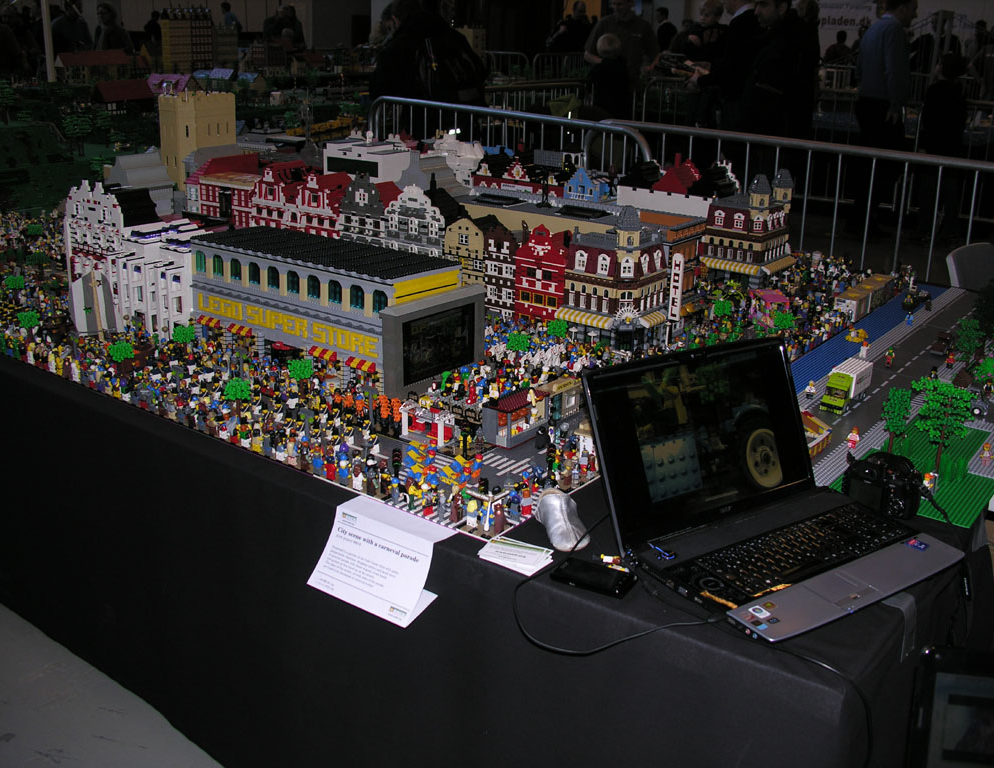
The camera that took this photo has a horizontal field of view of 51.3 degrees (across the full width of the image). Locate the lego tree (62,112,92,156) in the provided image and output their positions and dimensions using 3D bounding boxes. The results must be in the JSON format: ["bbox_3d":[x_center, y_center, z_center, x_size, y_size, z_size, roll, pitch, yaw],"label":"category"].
[{"bbox_3d":[-2.071,-1.226,5.100,0.140,0.212,0.140,15,24,37],"label":"lego tree"}]

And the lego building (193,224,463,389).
[{"bbox_3d":[-0.416,-0.176,2.437,0.701,0.276,0.207,15,24,37],"label":"lego building"}]

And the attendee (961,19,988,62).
[{"bbox_3d":[9.028,-6.042,19.778,0.500,1.720,0.350,13,23,33],"label":"attendee"}]

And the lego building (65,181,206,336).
[{"bbox_3d":[-0.896,-0.341,2.750,0.549,0.383,0.220,15,24,37],"label":"lego building"}]

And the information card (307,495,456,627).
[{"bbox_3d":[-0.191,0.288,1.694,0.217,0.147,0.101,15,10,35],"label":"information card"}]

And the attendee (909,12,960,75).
[{"bbox_3d":[4.075,-2.644,9.849,0.520,1.750,0.300,8,21,21],"label":"attendee"}]

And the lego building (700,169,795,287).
[{"bbox_3d":[0.785,-0.490,3.248,0.206,0.352,0.203,15,24,37],"label":"lego building"}]

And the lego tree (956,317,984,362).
[{"bbox_3d":[1.190,-0.109,2.589,0.073,0.118,0.073,10,21,25],"label":"lego tree"}]

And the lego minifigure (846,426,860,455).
[{"bbox_3d":[0.672,0.105,1.950,0.025,0.043,0.018,12,22,30],"label":"lego minifigure"}]

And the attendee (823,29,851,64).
[{"bbox_3d":[5.305,-4.758,16.330,0.460,1.620,0.280,7,20,16],"label":"attendee"}]

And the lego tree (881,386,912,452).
[{"bbox_3d":[0.764,0.075,1.993,0.062,0.147,0.062,9,21,21],"label":"lego tree"}]

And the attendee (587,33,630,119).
[{"bbox_3d":[0.731,-1.648,7.039,0.370,1.420,0.250,3,19,5],"label":"attendee"}]

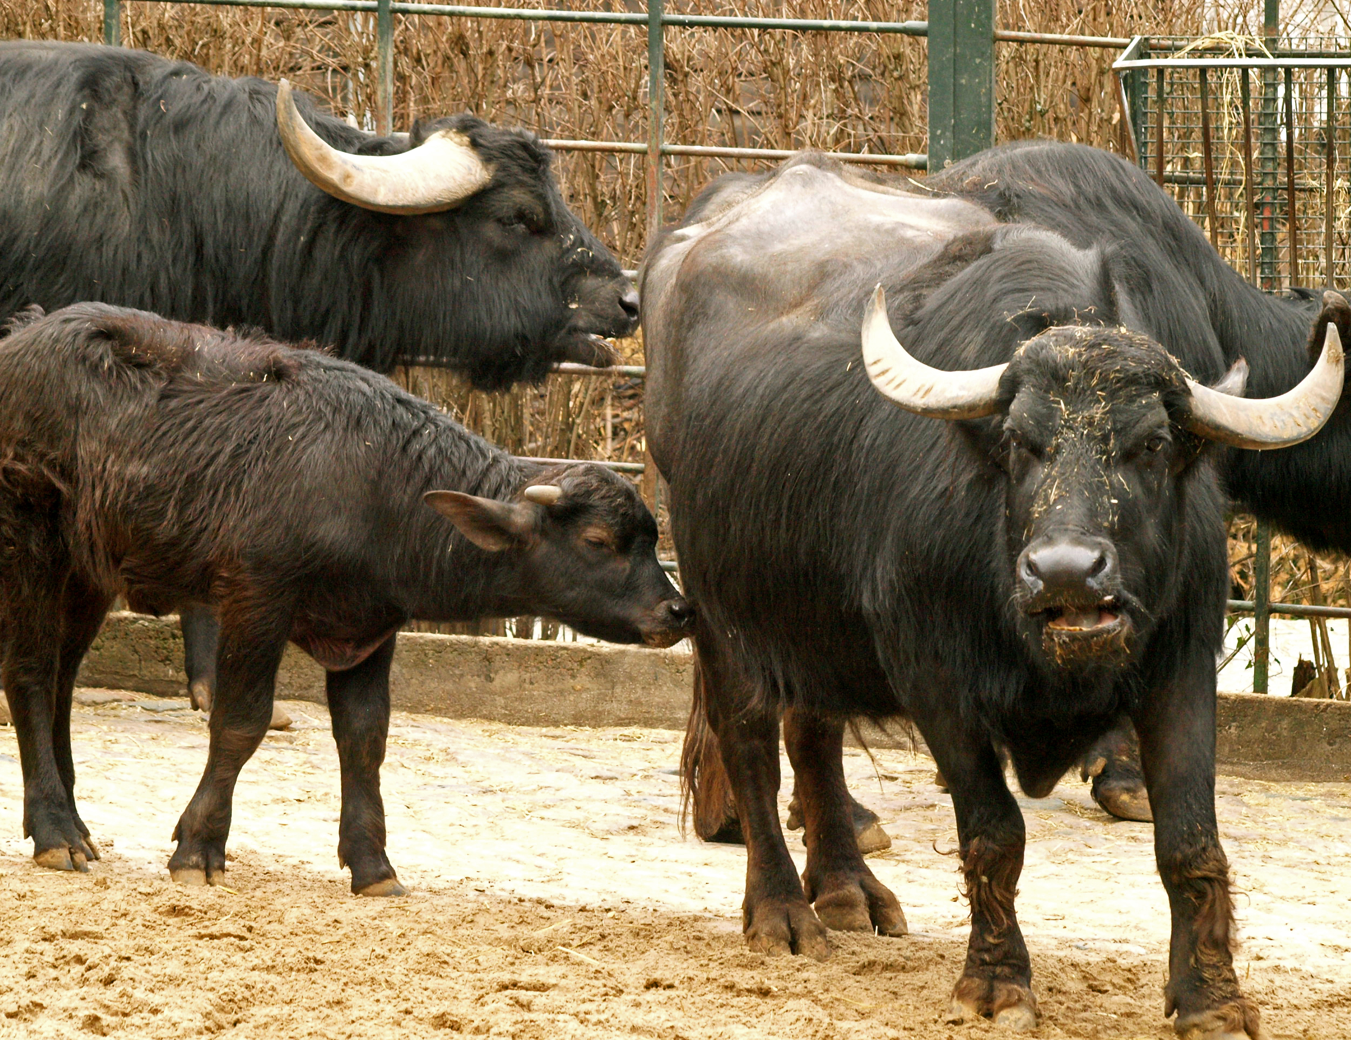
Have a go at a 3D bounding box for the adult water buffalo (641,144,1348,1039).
[{"bbox_3d":[0.446,0.093,16.547,0.800,1.430,2.150,-2,5,-21],"label":"adult water buffalo"}]

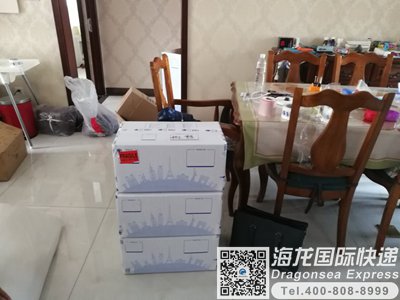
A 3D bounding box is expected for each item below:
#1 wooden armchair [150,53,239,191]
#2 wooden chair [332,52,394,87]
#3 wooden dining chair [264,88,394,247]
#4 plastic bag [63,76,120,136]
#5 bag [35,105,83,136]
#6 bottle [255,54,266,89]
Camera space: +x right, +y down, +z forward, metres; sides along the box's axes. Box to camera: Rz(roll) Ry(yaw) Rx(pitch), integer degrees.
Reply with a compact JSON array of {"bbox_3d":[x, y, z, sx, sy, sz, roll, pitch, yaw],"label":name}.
[{"bbox_3d":[-0.027,-0.111,2.139,0.580,0.965,0.550,5,26,6],"label":"wooden armchair"},{"bbox_3d":[1.236,-0.183,2.364,0.460,0.970,0.560,1,25,-1],"label":"wooden chair"},{"bbox_3d":[0.648,0.066,1.818,0.485,0.990,0.606,4,26,4],"label":"wooden dining chair"},{"bbox_3d":[-1.107,-0.457,3.263,0.450,0.570,0.330,-1,25,-5],"label":"plastic bag"},{"bbox_3d":[-1.476,-0.324,3.332,0.410,0.250,0.310,0,25,-3],"label":"bag"},{"bbox_3d":[0.429,-0.536,2.165,0.066,0.235,0.066,2,25,0],"label":"bottle"}]

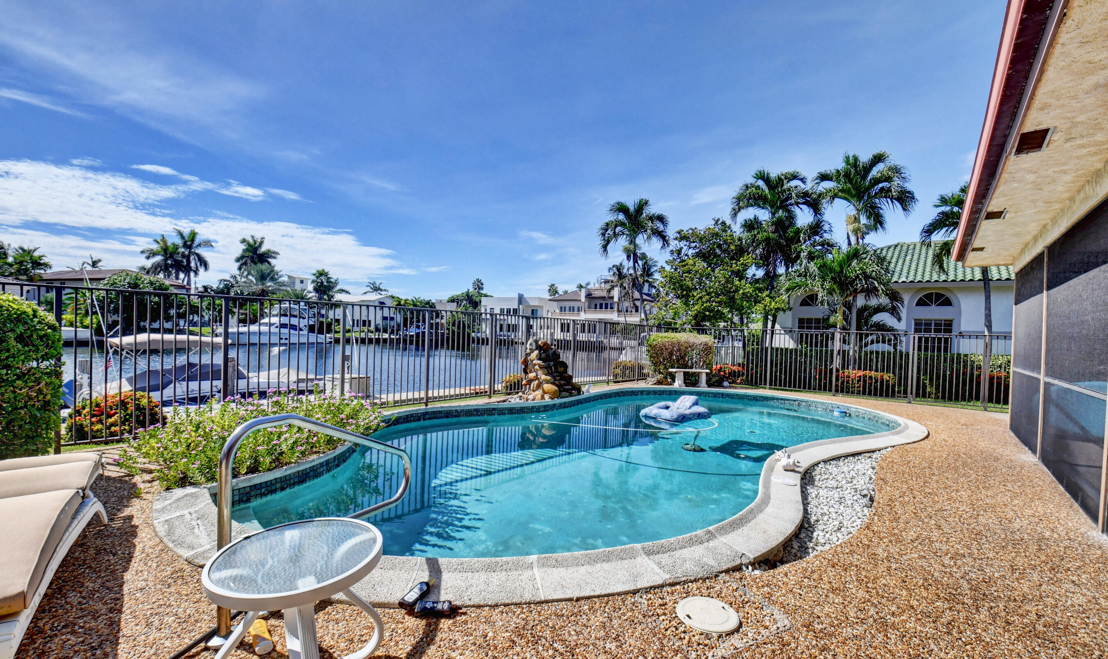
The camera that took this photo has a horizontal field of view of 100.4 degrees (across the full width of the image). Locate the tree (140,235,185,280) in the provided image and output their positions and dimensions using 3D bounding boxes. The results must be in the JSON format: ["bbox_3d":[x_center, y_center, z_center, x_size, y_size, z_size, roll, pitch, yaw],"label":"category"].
[{"bbox_3d":[-57.067,-6.759,66.993,5.200,13.770,5.200,2,0,-41],"label":"tree"}]

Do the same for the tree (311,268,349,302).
[{"bbox_3d":[-32.260,-4.019,65.995,4.800,9.430,4.600,2,0,-26],"label":"tree"}]

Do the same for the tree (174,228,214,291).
[{"bbox_3d":[-51.712,-7.143,65.993,5.200,14.820,5.200,2,0,-38],"label":"tree"}]

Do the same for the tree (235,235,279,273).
[{"bbox_3d":[-43.955,-6.747,67.993,5.500,14.450,5.500,2,0,-33],"label":"tree"}]

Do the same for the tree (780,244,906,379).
[{"bbox_3d":[7.313,-0.365,11.798,2.800,3.590,2.700,2,0,32],"label":"tree"}]

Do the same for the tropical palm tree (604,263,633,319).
[{"bbox_3d":[8.874,-3.764,64.994,4.100,11.130,4.100,2,0,8],"label":"tropical palm tree"}]

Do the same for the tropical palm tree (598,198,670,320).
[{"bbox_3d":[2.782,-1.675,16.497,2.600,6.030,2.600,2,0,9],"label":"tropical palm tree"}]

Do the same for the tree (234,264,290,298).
[{"bbox_3d":[-35.575,-3.670,55.996,5.800,8.530,5.800,2,0,-32],"label":"tree"}]

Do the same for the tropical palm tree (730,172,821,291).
[{"bbox_3d":[6.466,-1.621,13.497,2.600,6.060,2.600,2,0,25],"label":"tropical palm tree"}]

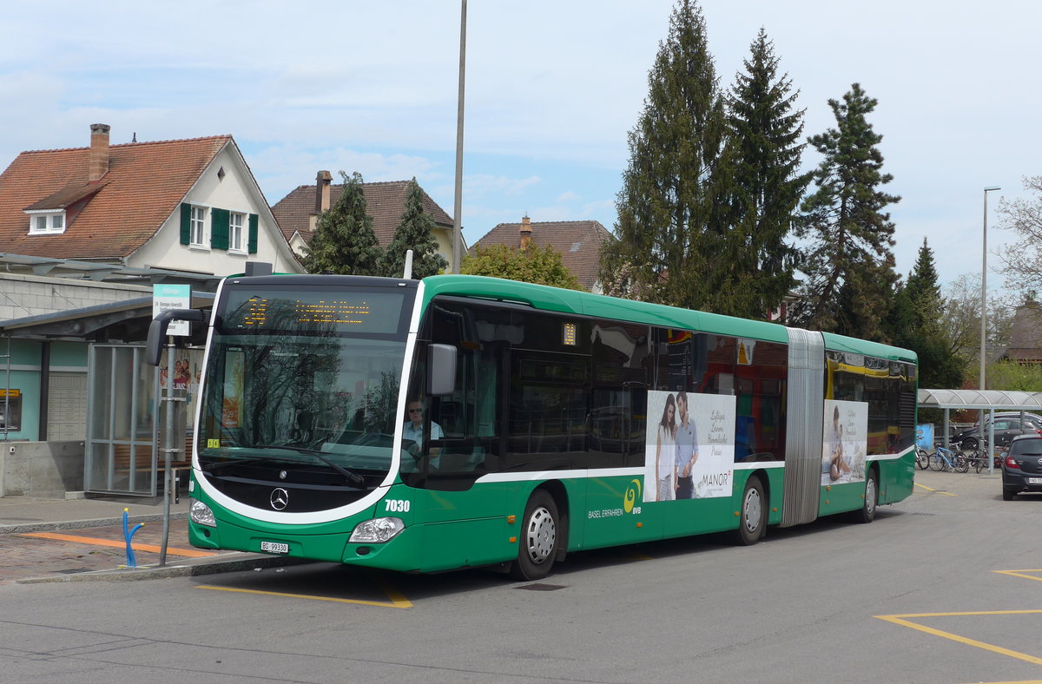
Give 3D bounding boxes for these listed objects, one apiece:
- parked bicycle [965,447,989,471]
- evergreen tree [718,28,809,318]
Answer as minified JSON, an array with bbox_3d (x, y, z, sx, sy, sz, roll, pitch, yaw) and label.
[{"bbox_3d":[15.832,4.009,57.514,0.550,1.000,1.680,3,-2,-36],"label":"parked bicycle"},{"bbox_3d":[11.530,-5.202,80.708,5.314,20.329,5.314,1,-2,33],"label":"evergreen tree"}]

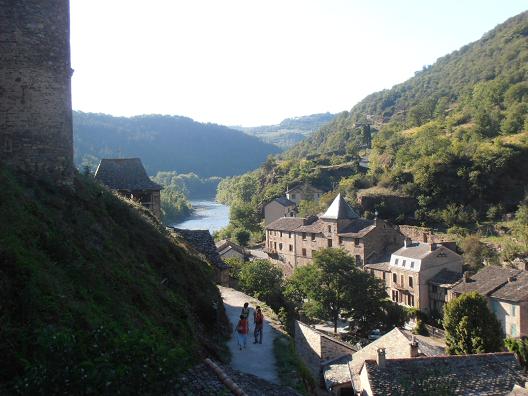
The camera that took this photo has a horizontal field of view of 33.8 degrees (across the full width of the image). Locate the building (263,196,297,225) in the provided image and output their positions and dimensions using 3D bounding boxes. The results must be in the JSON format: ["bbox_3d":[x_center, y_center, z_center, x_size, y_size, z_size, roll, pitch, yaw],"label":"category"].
[{"bbox_3d":[4.313,3.442,221.446,5.600,6.700,11.000,1,3,14],"label":"building"}]

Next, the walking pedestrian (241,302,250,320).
[{"bbox_3d":[-0.849,5.765,41.030,0.500,1.630,0.380,0,3,-6],"label":"walking pedestrian"}]

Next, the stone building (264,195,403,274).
[{"bbox_3d":[13.010,6.499,162.995,9.800,15.100,28.500,-2,3,-35],"label":"stone building"}]

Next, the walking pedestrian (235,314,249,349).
[{"bbox_3d":[-0.959,5.952,38.436,0.580,1.570,0.450,0,3,-8],"label":"walking pedestrian"}]

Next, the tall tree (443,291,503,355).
[{"bbox_3d":[26.092,15.781,108.900,7.200,8.442,7.200,0,3,0],"label":"tall tree"}]

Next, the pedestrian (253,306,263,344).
[{"bbox_3d":[-0.295,5.779,39.429,0.520,1.710,0.420,-1,3,-15],"label":"pedestrian"}]

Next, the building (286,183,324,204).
[{"bbox_3d":[11.760,-1.307,249.987,9.900,6.400,9.000,0,3,-3],"label":"building"}]

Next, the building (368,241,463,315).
[{"bbox_3d":[24.547,12.213,142.382,8.000,11.700,15.300,-1,3,-24],"label":"building"}]

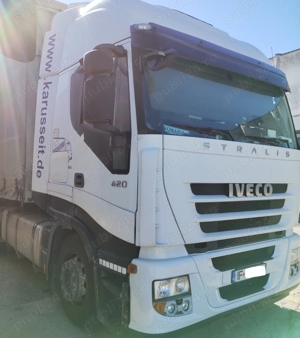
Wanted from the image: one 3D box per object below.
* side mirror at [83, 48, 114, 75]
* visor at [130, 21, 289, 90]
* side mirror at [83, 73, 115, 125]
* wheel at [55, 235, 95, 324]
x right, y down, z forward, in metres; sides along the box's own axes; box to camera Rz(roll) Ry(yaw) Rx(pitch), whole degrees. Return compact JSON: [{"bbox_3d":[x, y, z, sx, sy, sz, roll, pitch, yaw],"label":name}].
[{"bbox_3d":[-0.403,-0.845,2.544,0.230,0.175,0.130,2,-1,-25],"label":"side mirror"},{"bbox_3d":[0.822,-1.075,3.383,2.320,0.260,0.290,2,-1,-37],"label":"visor"},{"bbox_3d":[-0.402,-0.550,2.548,0.230,0.385,0.130,2,-1,-25],"label":"side mirror"},{"bbox_3d":[-0.722,1.174,3.548,0.310,1.000,1.000,2,-1,-37],"label":"wheel"}]

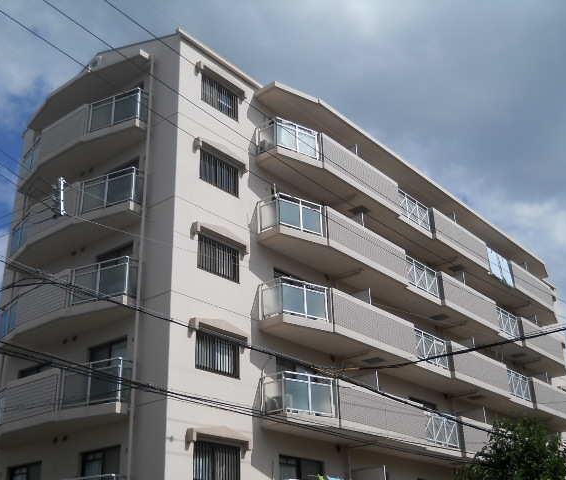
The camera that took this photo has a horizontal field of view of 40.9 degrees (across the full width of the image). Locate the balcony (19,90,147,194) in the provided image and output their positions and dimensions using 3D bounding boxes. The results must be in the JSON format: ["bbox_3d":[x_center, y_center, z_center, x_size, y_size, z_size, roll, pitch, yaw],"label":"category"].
[{"bbox_3d":[-6.593,-3.094,24.154,5.874,1.386,1.140,-22,-32,35],"label":"balcony"}]

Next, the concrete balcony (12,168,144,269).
[{"bbox_3d":[-6.494,-0.606,22.872,5.829,1.403,0.959,-20,-31,33],"label":"concrete balcony"}]

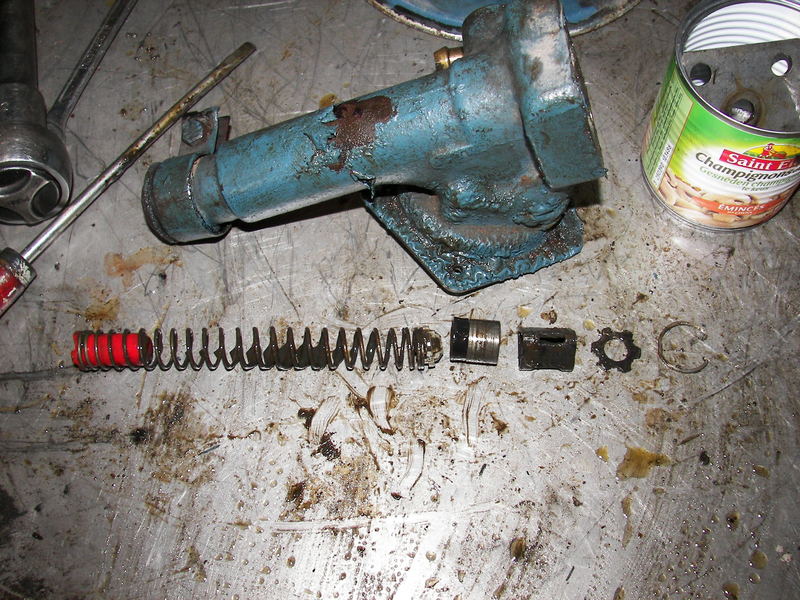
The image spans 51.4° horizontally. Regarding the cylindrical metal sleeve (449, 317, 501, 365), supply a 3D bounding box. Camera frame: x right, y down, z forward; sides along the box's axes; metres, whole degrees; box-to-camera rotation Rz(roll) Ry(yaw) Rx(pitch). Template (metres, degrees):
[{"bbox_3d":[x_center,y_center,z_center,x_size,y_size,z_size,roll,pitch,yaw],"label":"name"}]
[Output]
[{"bbox_3d":[0.045,0.024,0.492,0.028,0.026,0.026,5,69,6],"label":"cylindrical metal sleeve"}]

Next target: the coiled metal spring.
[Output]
[{"bbox_3d":[-0.085,0.030,0.501,0.220,0.025,0.025,-1,68,4],"label":"coiled metal spring"}]

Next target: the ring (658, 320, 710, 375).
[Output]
[{"bbox_3d":[0.169,0.027,0.494,0.031,0.002,0.031,-2,68,4],"label":"ring"}]

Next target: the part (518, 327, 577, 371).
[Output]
[{"bbox_3d":[0.086,0.029,0.488,0.032,0.026,0.026,1,69,5],"label":"part"}]

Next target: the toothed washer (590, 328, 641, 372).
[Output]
[{"bbox_3d":[0.129,0.029,0.496,0.029,0.003,0.029,-2,68,4],"label":"toothed washer"}]

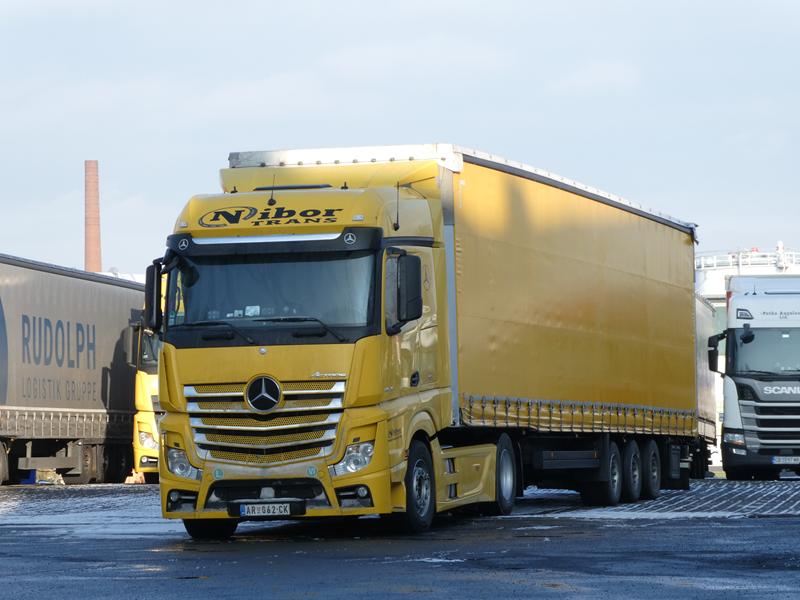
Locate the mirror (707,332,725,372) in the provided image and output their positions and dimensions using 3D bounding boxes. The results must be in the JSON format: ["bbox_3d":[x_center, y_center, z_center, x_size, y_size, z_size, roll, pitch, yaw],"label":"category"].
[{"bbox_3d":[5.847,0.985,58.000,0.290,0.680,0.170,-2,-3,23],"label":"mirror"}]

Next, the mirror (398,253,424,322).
[{"bbox_3d":[0.104,-0.115,31.058,0.240,0.660,0.140,-1,-3,2],"label":"mirror"}]

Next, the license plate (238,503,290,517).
[{"bbox_3d":[-1.324,2.069,30.750,0.520,0.113,0.020,-2,-3,16],"label":"license plate"}]

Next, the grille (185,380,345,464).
[{"bbox_3d":[-1.341,1.234,30.913,1.620,0.810,0.200,-2,-3,16],"label":"grille"}]

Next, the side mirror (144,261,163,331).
[{"bbox_3d":[-2.515,-0.051,31.833,0.220,0.670,0.130,-3,-3,30],"label":"side mirror"}]

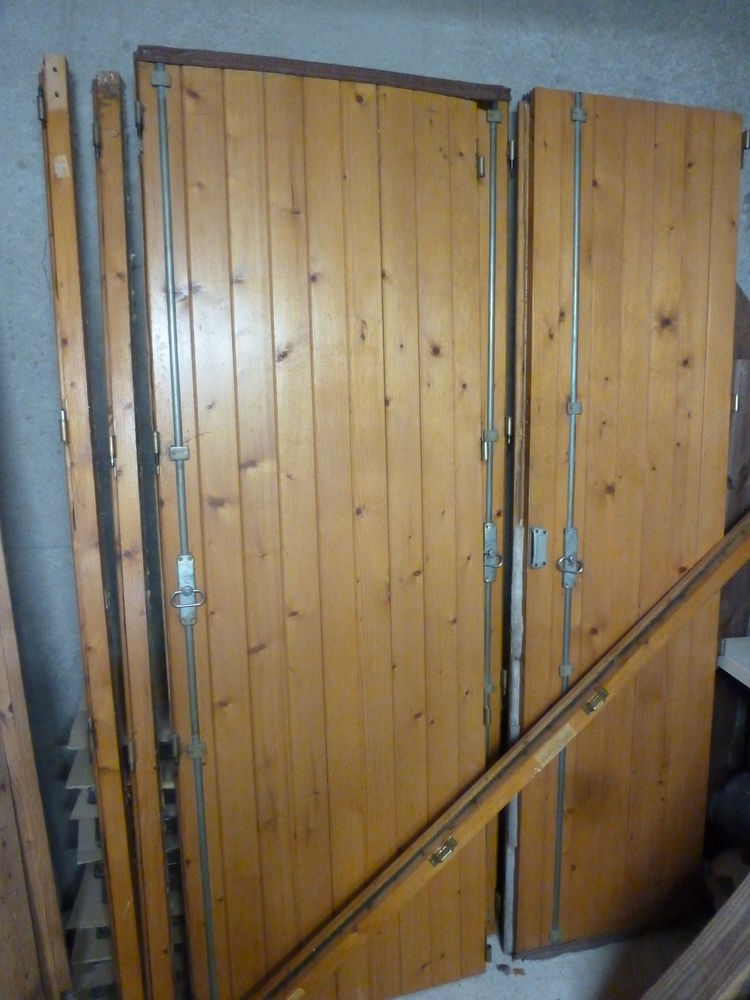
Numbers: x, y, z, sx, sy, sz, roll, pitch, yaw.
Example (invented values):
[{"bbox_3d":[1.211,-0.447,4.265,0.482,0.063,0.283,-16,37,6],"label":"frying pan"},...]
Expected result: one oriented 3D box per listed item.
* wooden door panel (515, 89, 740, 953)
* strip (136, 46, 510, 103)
[{"bbox_3d":[0.592,0.102,1.667,0.517,2.000,0.040,-1,6,-13],"label":"wooden door panel"},{"bbox_3d":[-0.079,-0.848,1.396,0.759,0.035,0.035,-3,6,-17],"label":"strip"}]

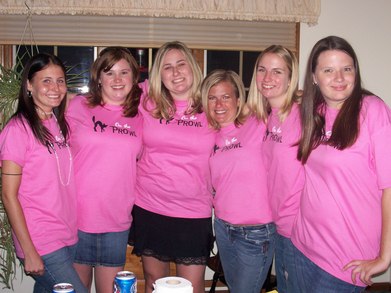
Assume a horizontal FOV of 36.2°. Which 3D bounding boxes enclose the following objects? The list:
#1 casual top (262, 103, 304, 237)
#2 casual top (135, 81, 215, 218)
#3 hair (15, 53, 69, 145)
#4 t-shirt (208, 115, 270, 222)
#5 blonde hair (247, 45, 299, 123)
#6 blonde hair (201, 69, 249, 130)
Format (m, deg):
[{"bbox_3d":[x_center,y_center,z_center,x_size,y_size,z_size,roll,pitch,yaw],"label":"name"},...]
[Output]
[{"bbox_3d":[0.378,0.103,2.570,0.390,0.560,0.260,7,9,42],"label":"casual top"},{"bbox_3d":[-0.088,0.030,2.580,0.410,0.560,0.260,0,7,-6],"label":"casual top"},{"bbox_3d":[-0.625,-0.195,2.430,0.215,0.355,0.230,-2,7,-22],"label":"hair"},{"bbox_3d":[0.189,0.097,2.510,0.340,0.470,0.240,5,8,32],"label":"t-shirt"},{"bbox_3d":[0.320,-0.262,2.490,0.205,0.315,0.220,3,7,18],"label":"blonde hair"},{"bbox_3d":[0.121,-0.196,2.490,0.200,0.250,0.215,2,7,13],"label":"blonde hair"}]

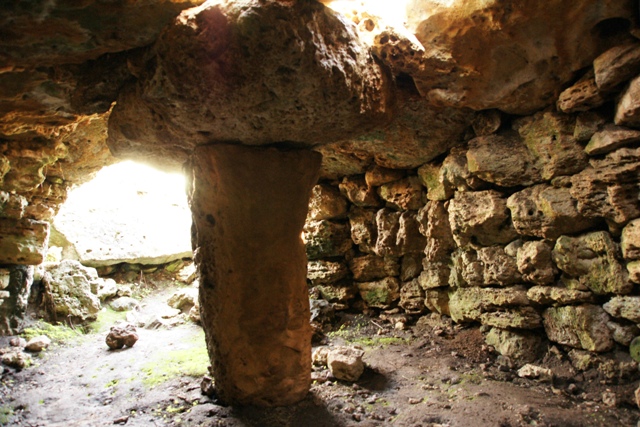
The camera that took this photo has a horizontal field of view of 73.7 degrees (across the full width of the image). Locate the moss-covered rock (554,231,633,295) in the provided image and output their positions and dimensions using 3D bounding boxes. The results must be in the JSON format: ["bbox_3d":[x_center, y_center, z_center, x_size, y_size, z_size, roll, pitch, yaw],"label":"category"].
[{"bbox_3d":[2.222,0.400,3.480,0.360,0.470,0.500,1,-1,-37],"label":"moss-covered rock"}]

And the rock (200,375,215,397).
[{"bbox_3d":[-0.664,1.016,2.520,0.085,0.120,0.090,0,2,0],"label":"rock"}]

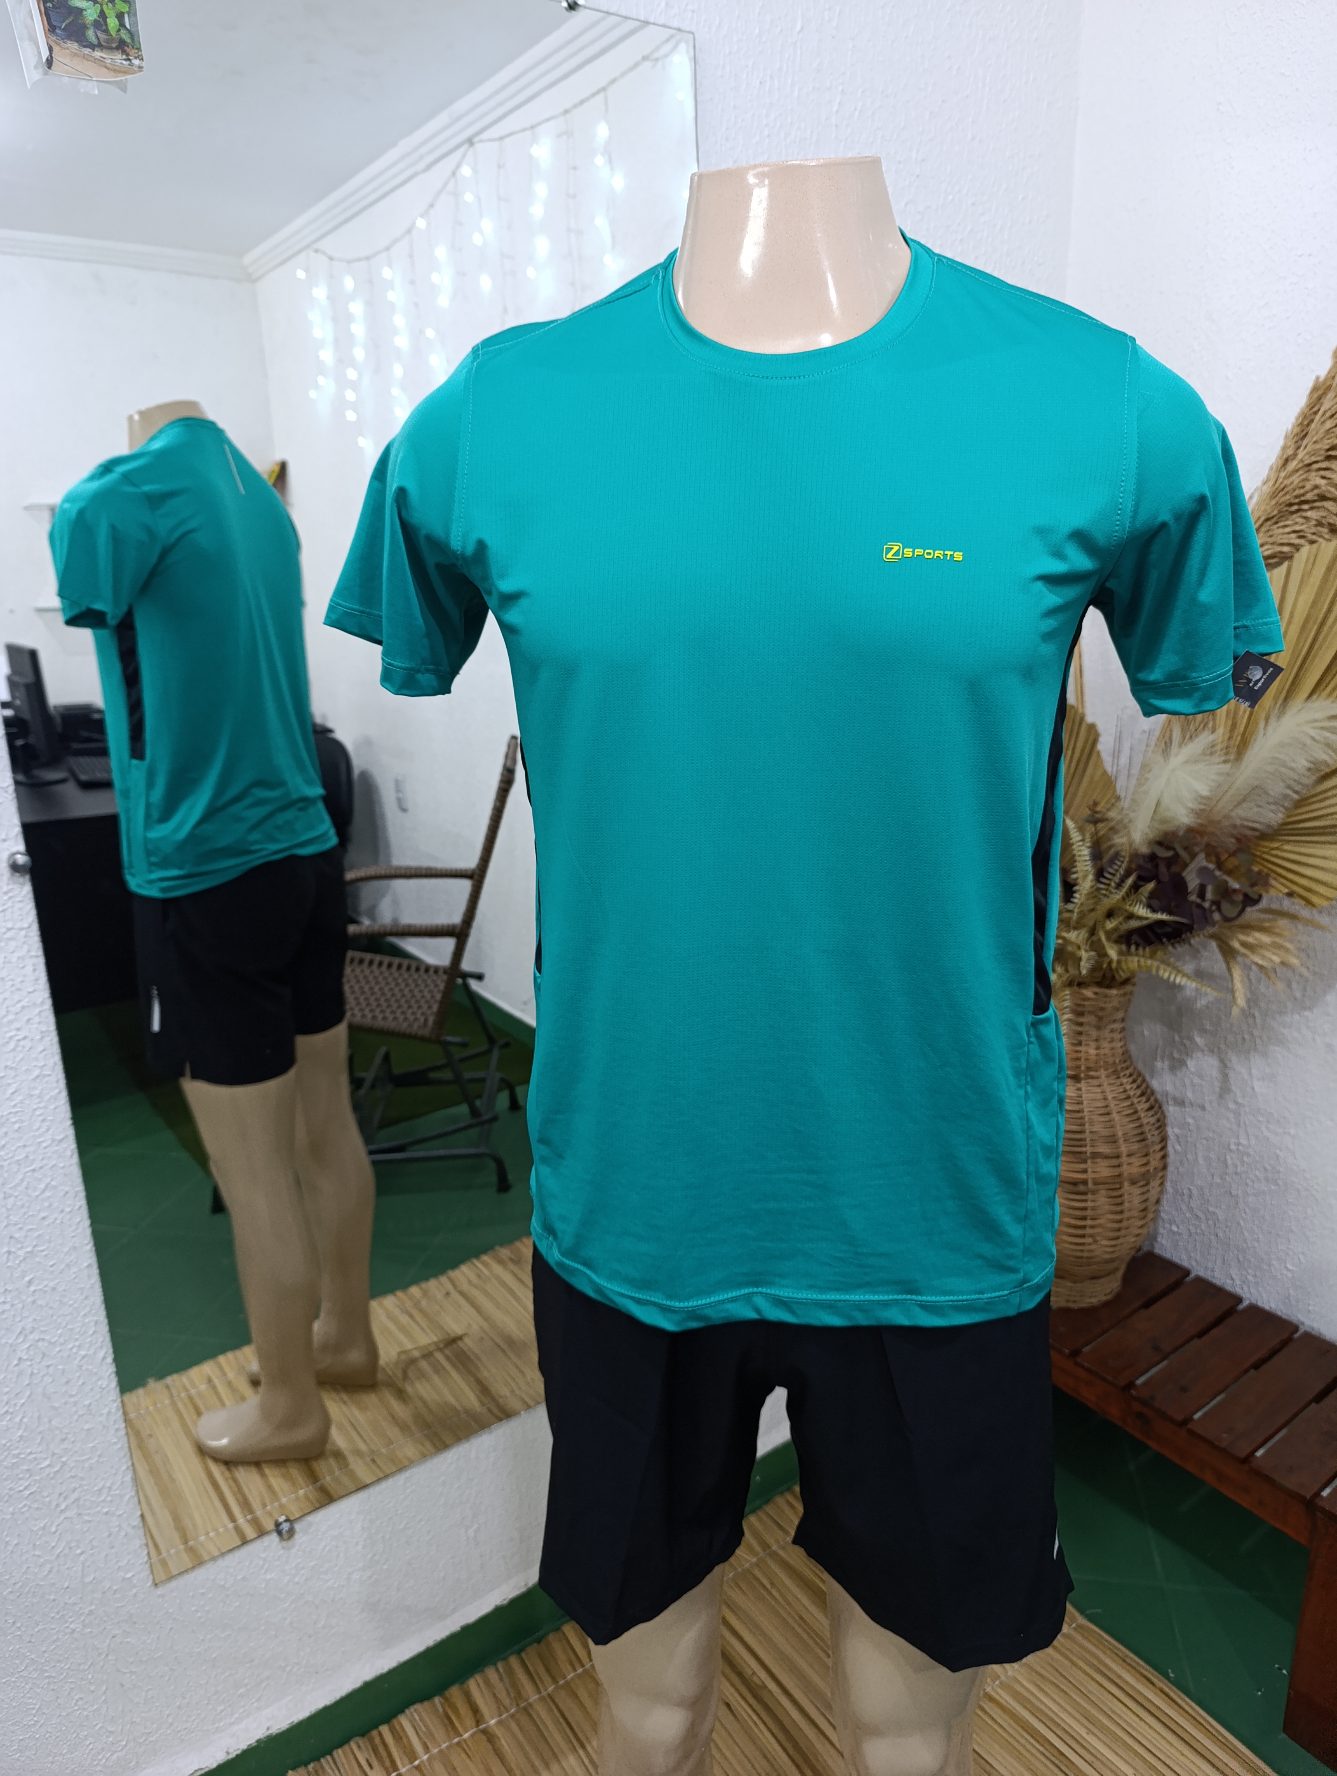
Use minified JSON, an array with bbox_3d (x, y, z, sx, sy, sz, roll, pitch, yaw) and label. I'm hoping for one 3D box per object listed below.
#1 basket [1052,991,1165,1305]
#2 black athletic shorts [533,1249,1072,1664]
[{"bbox_3d":[0.620,0.375,1.855,0.300,0.517,0.300,-12,19,-33],"label":"basket"},{"bbox_3d":[0.093,0.343,0.865,0.400,0.360,0.260,0,16,7],"label":"black athletic shorts"}]

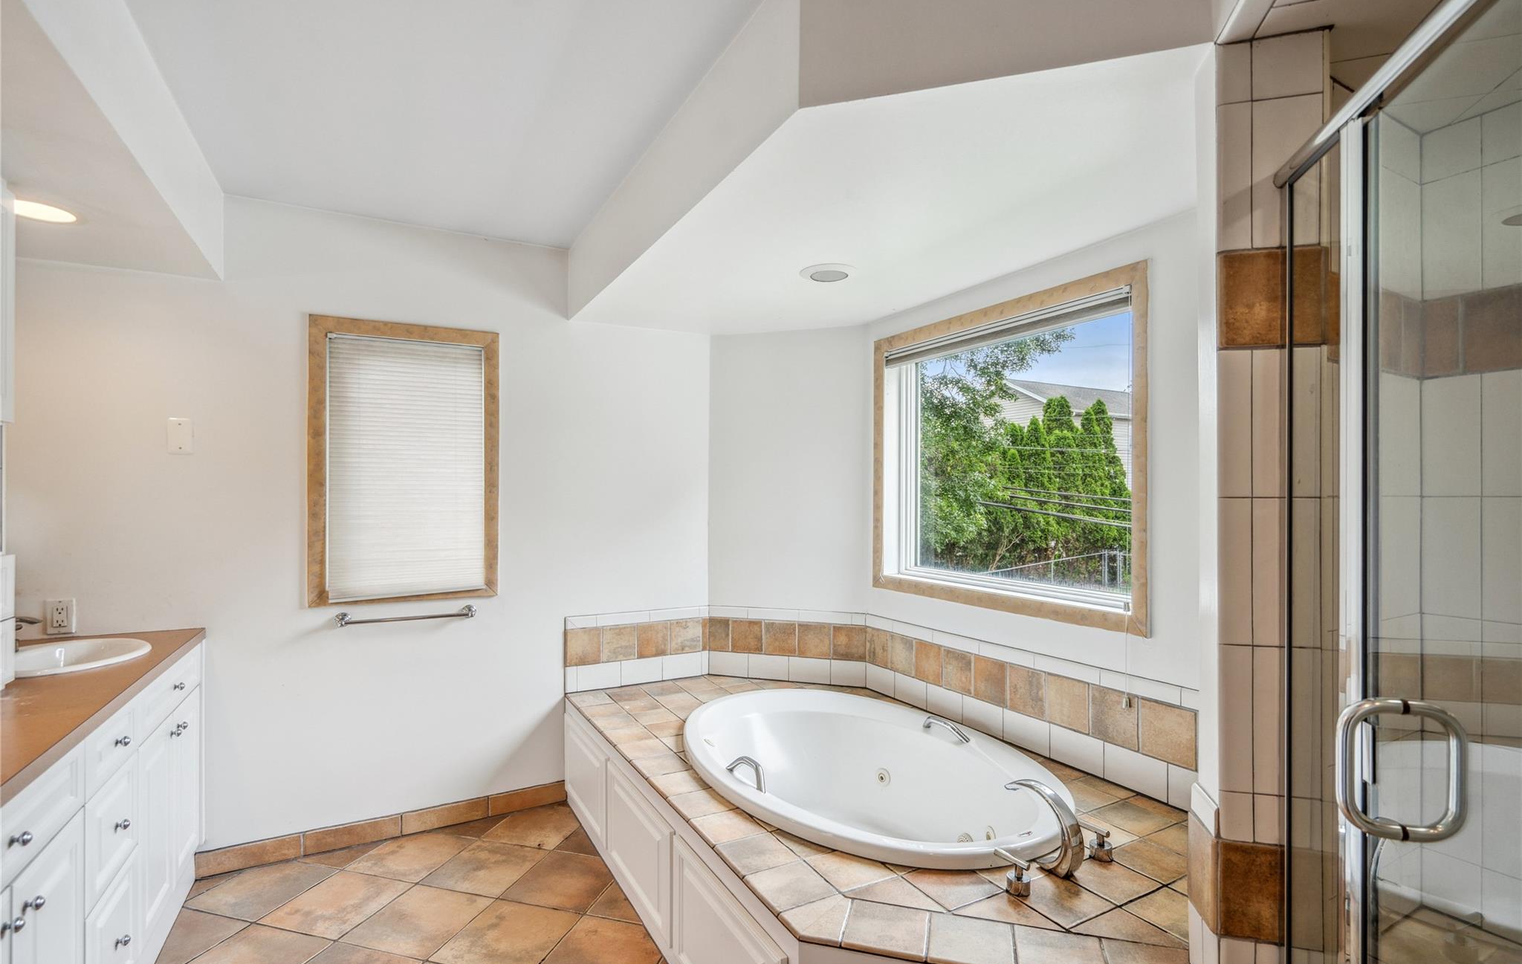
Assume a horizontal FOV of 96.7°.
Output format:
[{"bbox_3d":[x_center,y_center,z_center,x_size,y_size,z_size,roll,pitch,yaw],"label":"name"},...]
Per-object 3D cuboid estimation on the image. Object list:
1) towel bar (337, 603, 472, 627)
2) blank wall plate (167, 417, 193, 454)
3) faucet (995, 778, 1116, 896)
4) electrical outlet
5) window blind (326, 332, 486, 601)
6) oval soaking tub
[{"bbox_3d":[-1.402,0.532,2.691,0.498,0.052,0.075,1,-1,-27],"label":"towel bar"},{"bbox_3d":[-2.055,-0.163,2.394,0.072,0.120,0.007,0,-1,-29],"label":"blank wall plate"},{"bbox_3d":[0.681,0.833,1.646,0.335,0.178,0.210,1,-1,-30],"label":"faucet"},{"bbox_3d":[-2.328,0.448,2.250,0.073,0.116,0.010,1,-1,-27],"label":"electrical outlet"},{"bbox_3d":[-1.413,-0.056,2.727,0.555,1.023,0.030,1,-1,-27],"label":"window blind"},{"bbox_3d":[0.311,1.144,2.276,1.040,0.500,1.480,1,-1,-30],"label":"oval soaking tub"}]

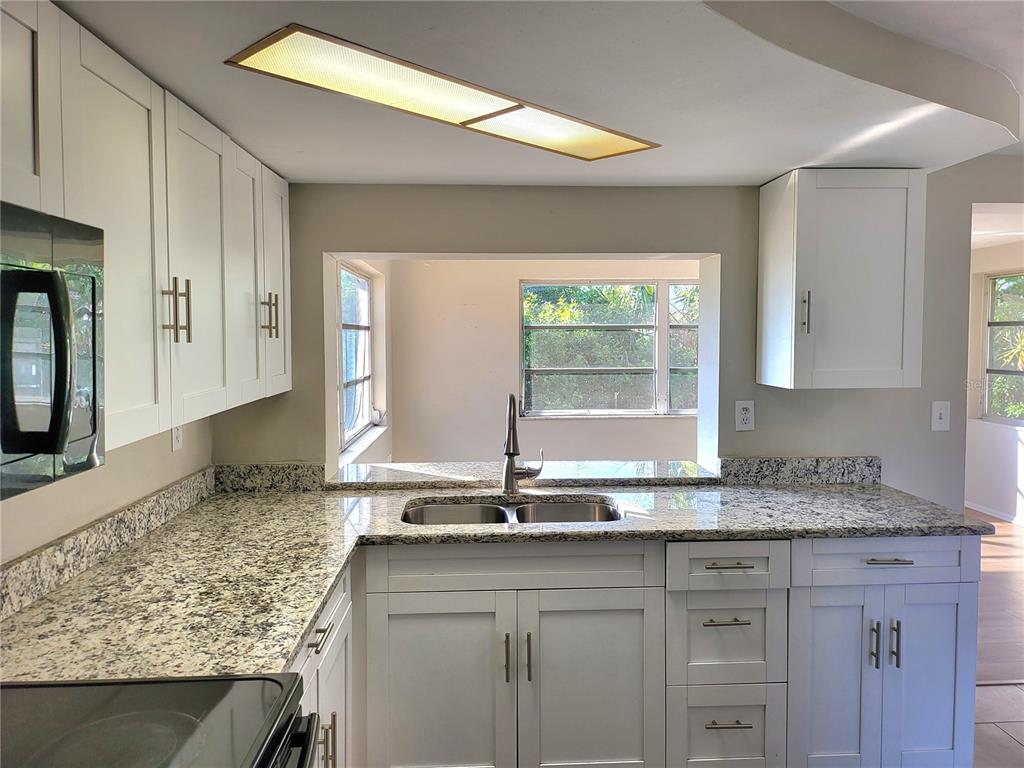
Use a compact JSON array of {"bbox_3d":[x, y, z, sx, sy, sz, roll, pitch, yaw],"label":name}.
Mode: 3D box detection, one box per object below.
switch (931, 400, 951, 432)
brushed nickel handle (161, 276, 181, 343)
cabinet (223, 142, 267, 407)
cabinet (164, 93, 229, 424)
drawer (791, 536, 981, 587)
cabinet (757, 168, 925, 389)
[{"bbox_3d":[1.697,0.129,2.800,0.073,0.117,0.014,0,4,-2],"label":"switch"},{"bbox_3d":[-0.749,-0.162,1.557,0.037,0.141,0.012,0,4,-2],"label":"brushed nickel handle"},{"bbox_3d":[-0.954,-0.320,2.164,0.330,0.760,0.279,0,4,-2],"label":"cabinet"},{"bbox_3d":[-0.939,-0.295,1.816,0.330,0.760,0.420,0,4,-2],"label":"cabinet"},{"bbox_3d":[1.151,0.532,2.403,0.599,0.148,0.450,0,4,-2],"label":"drawer"},{"bbox_3d":[1.184,-0.367,2.586,0.450,0.746,0.328,0,4,-2],"label":"cabinet"}]

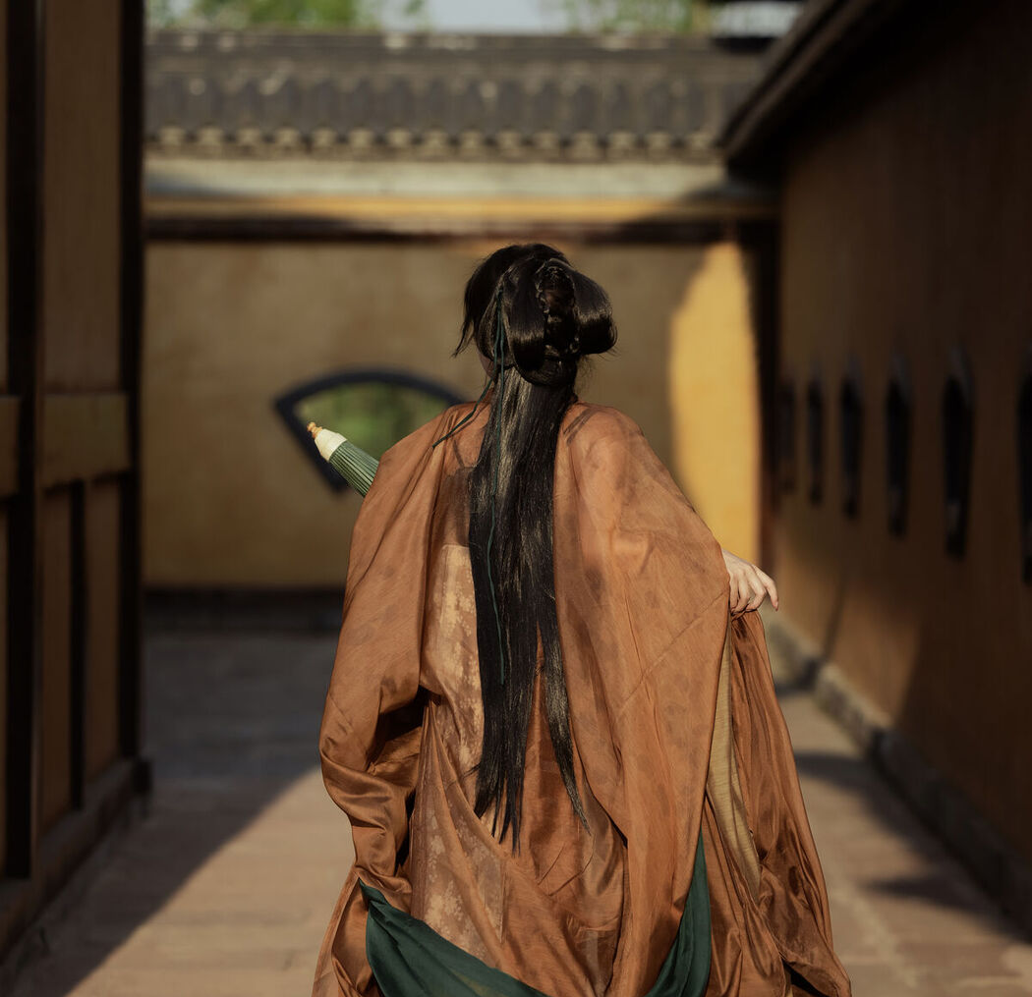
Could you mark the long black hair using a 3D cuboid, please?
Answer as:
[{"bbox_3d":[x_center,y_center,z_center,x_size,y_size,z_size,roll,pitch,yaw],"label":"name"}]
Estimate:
[{"bbox_3d":[0.024,0.071,7.050,0.250,0.920,0.280,0,1,-19],"label":"long black hair"}]

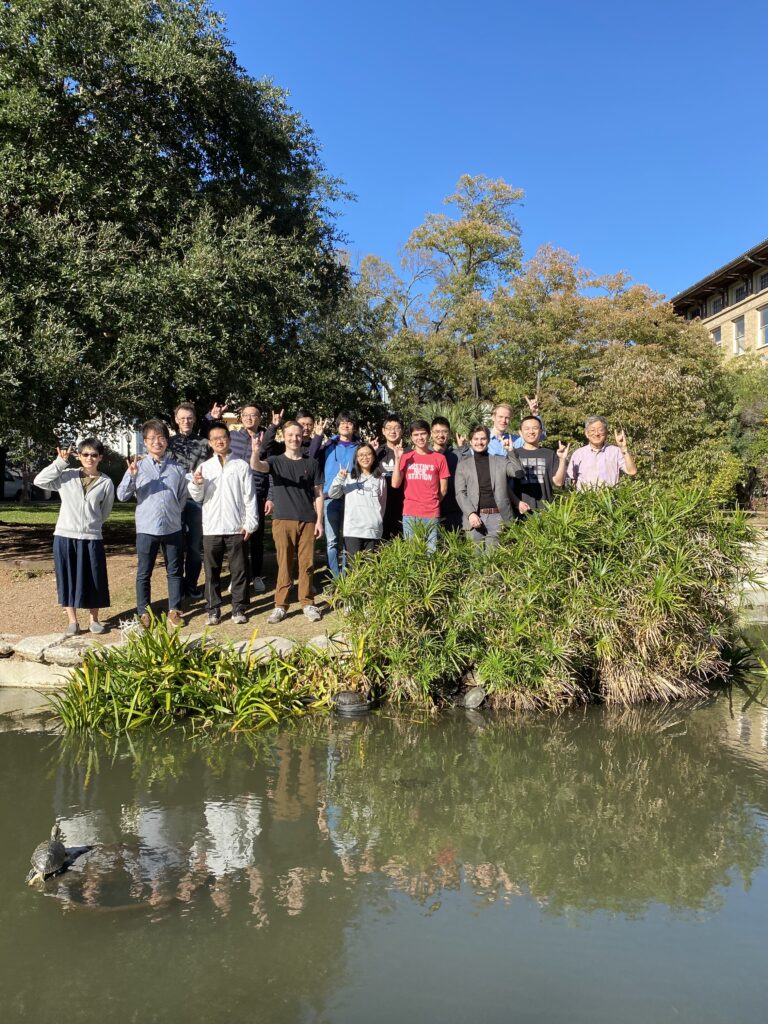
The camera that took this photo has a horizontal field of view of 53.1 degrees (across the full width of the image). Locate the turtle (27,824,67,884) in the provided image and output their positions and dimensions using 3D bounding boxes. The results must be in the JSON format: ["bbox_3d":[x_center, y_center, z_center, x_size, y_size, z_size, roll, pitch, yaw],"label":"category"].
[{"bbox_3d":[-1.375,1.394,3.150,0.150,0.130,0.240,0,1,-12],"label":"turtle"}]

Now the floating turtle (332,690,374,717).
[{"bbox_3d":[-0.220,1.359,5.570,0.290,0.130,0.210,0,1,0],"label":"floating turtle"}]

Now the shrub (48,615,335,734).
[{"bbox_3d":[-1.290,1.085,5.524,1.900,0.660,1.200,0,1,0],"label":"shrub"}]

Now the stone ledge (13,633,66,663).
[{"bbox_3d":[-2.820,1.108,6.325,0.420,0.190,0.360,0,1,0],"label":"stone ledge"}]

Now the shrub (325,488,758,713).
[{"bbox_3d":[1.220,0.592,6.114,3.100,1.620,1.600,0,1,0],"label":"shrub"}]

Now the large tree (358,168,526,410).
[{"bbox_3d":[1.880,-4.703,24.907,5.000,10.400,5.000,0,1,0],"label":"large tree"}]

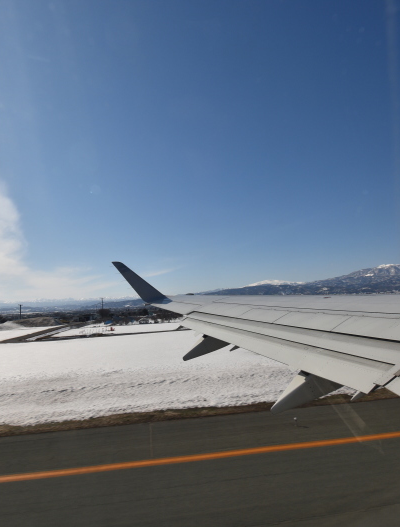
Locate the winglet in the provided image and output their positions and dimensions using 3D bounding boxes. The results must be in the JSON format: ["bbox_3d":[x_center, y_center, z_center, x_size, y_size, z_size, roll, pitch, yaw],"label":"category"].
[{"bbox_3d":[-2.290,0.700,12.500,2.050,1.550,0.550,0,-7,-12],"label":"winglet"}]

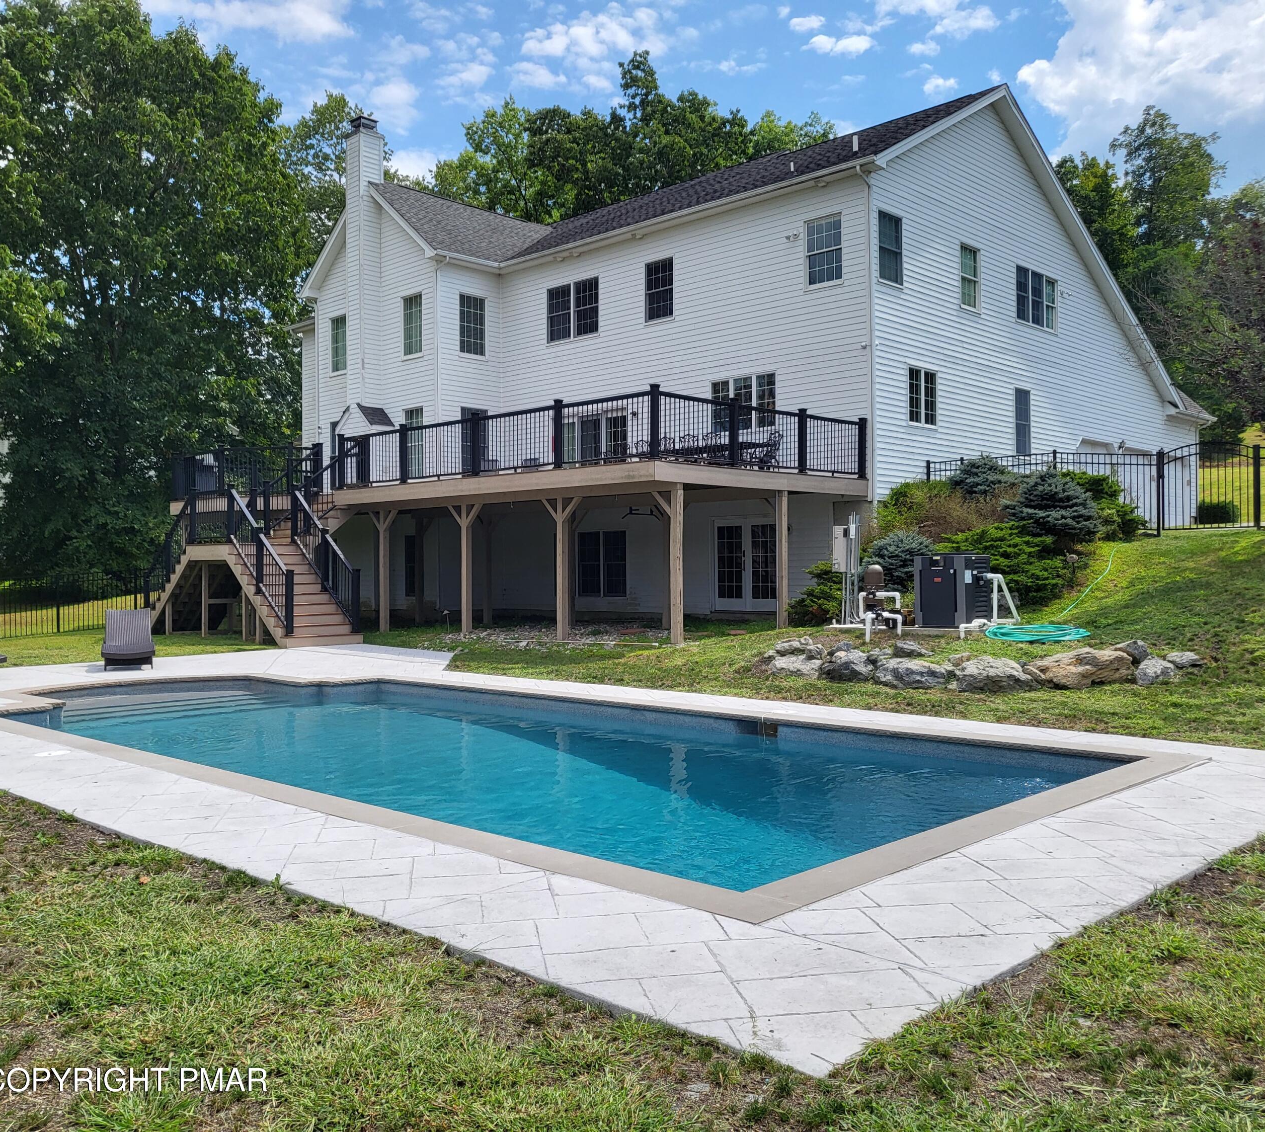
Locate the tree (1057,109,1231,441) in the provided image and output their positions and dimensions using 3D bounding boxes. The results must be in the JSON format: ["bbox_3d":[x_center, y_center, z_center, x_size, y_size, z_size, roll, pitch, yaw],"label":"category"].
[{"bbox_3d":[22.545,-11.200,50.000,8.000,17.800,7.500,0,0,25],"label":"tree"}]

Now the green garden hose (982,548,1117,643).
[{"bbox_3d":[5.750,0.280,15.200,1.500,1.150,5.000,0,0,32],"label":"green garden hose"}]

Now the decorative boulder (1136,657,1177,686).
[{"bbox_3d":[5.964,1.194,12.900,0.470,0.340,0.420,0,0,12],"label":"decorative boulder"}]

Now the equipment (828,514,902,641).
[{"bbox_3d":[2.984,0.144,14.600,0.850,1.600,0.750,0,0,44],"label":"equipment"}]

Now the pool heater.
[{"bbox_3d":[4.168,0.306,14.781,0.710,0.940,0.660,0,0,44],"label":"pool heater"}]

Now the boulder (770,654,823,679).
[{"bbox_3d":[1.981,1.218,13.700,0.600,0.310,0.450,0,0,23],"label":"boulder"}]

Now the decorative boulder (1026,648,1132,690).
[{"bbox_3d":[5.013,1.156,12.700,1.200,0.450,0.700,0,0,12],"label":"decorative boulder"}]

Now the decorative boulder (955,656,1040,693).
[{"bbox_3d":[4.024,1.190,12.500,0.900,0.410,0.620,0,0,20],"label":"decorative boulder"}]

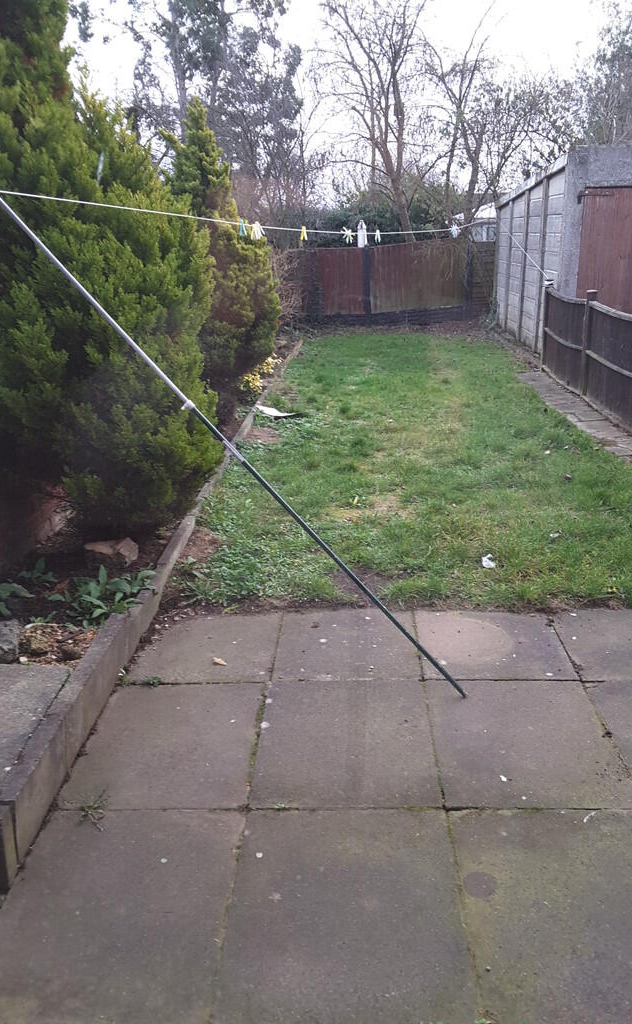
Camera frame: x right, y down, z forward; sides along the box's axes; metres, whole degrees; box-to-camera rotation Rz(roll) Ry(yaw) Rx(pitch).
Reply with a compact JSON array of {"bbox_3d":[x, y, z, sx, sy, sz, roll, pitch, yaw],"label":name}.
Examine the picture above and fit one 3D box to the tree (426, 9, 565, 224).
[{"bbox_3d":[3.428,-6.648,17.724,2.599,5.531,2.600,-1,17,2],"label":"tree"}]

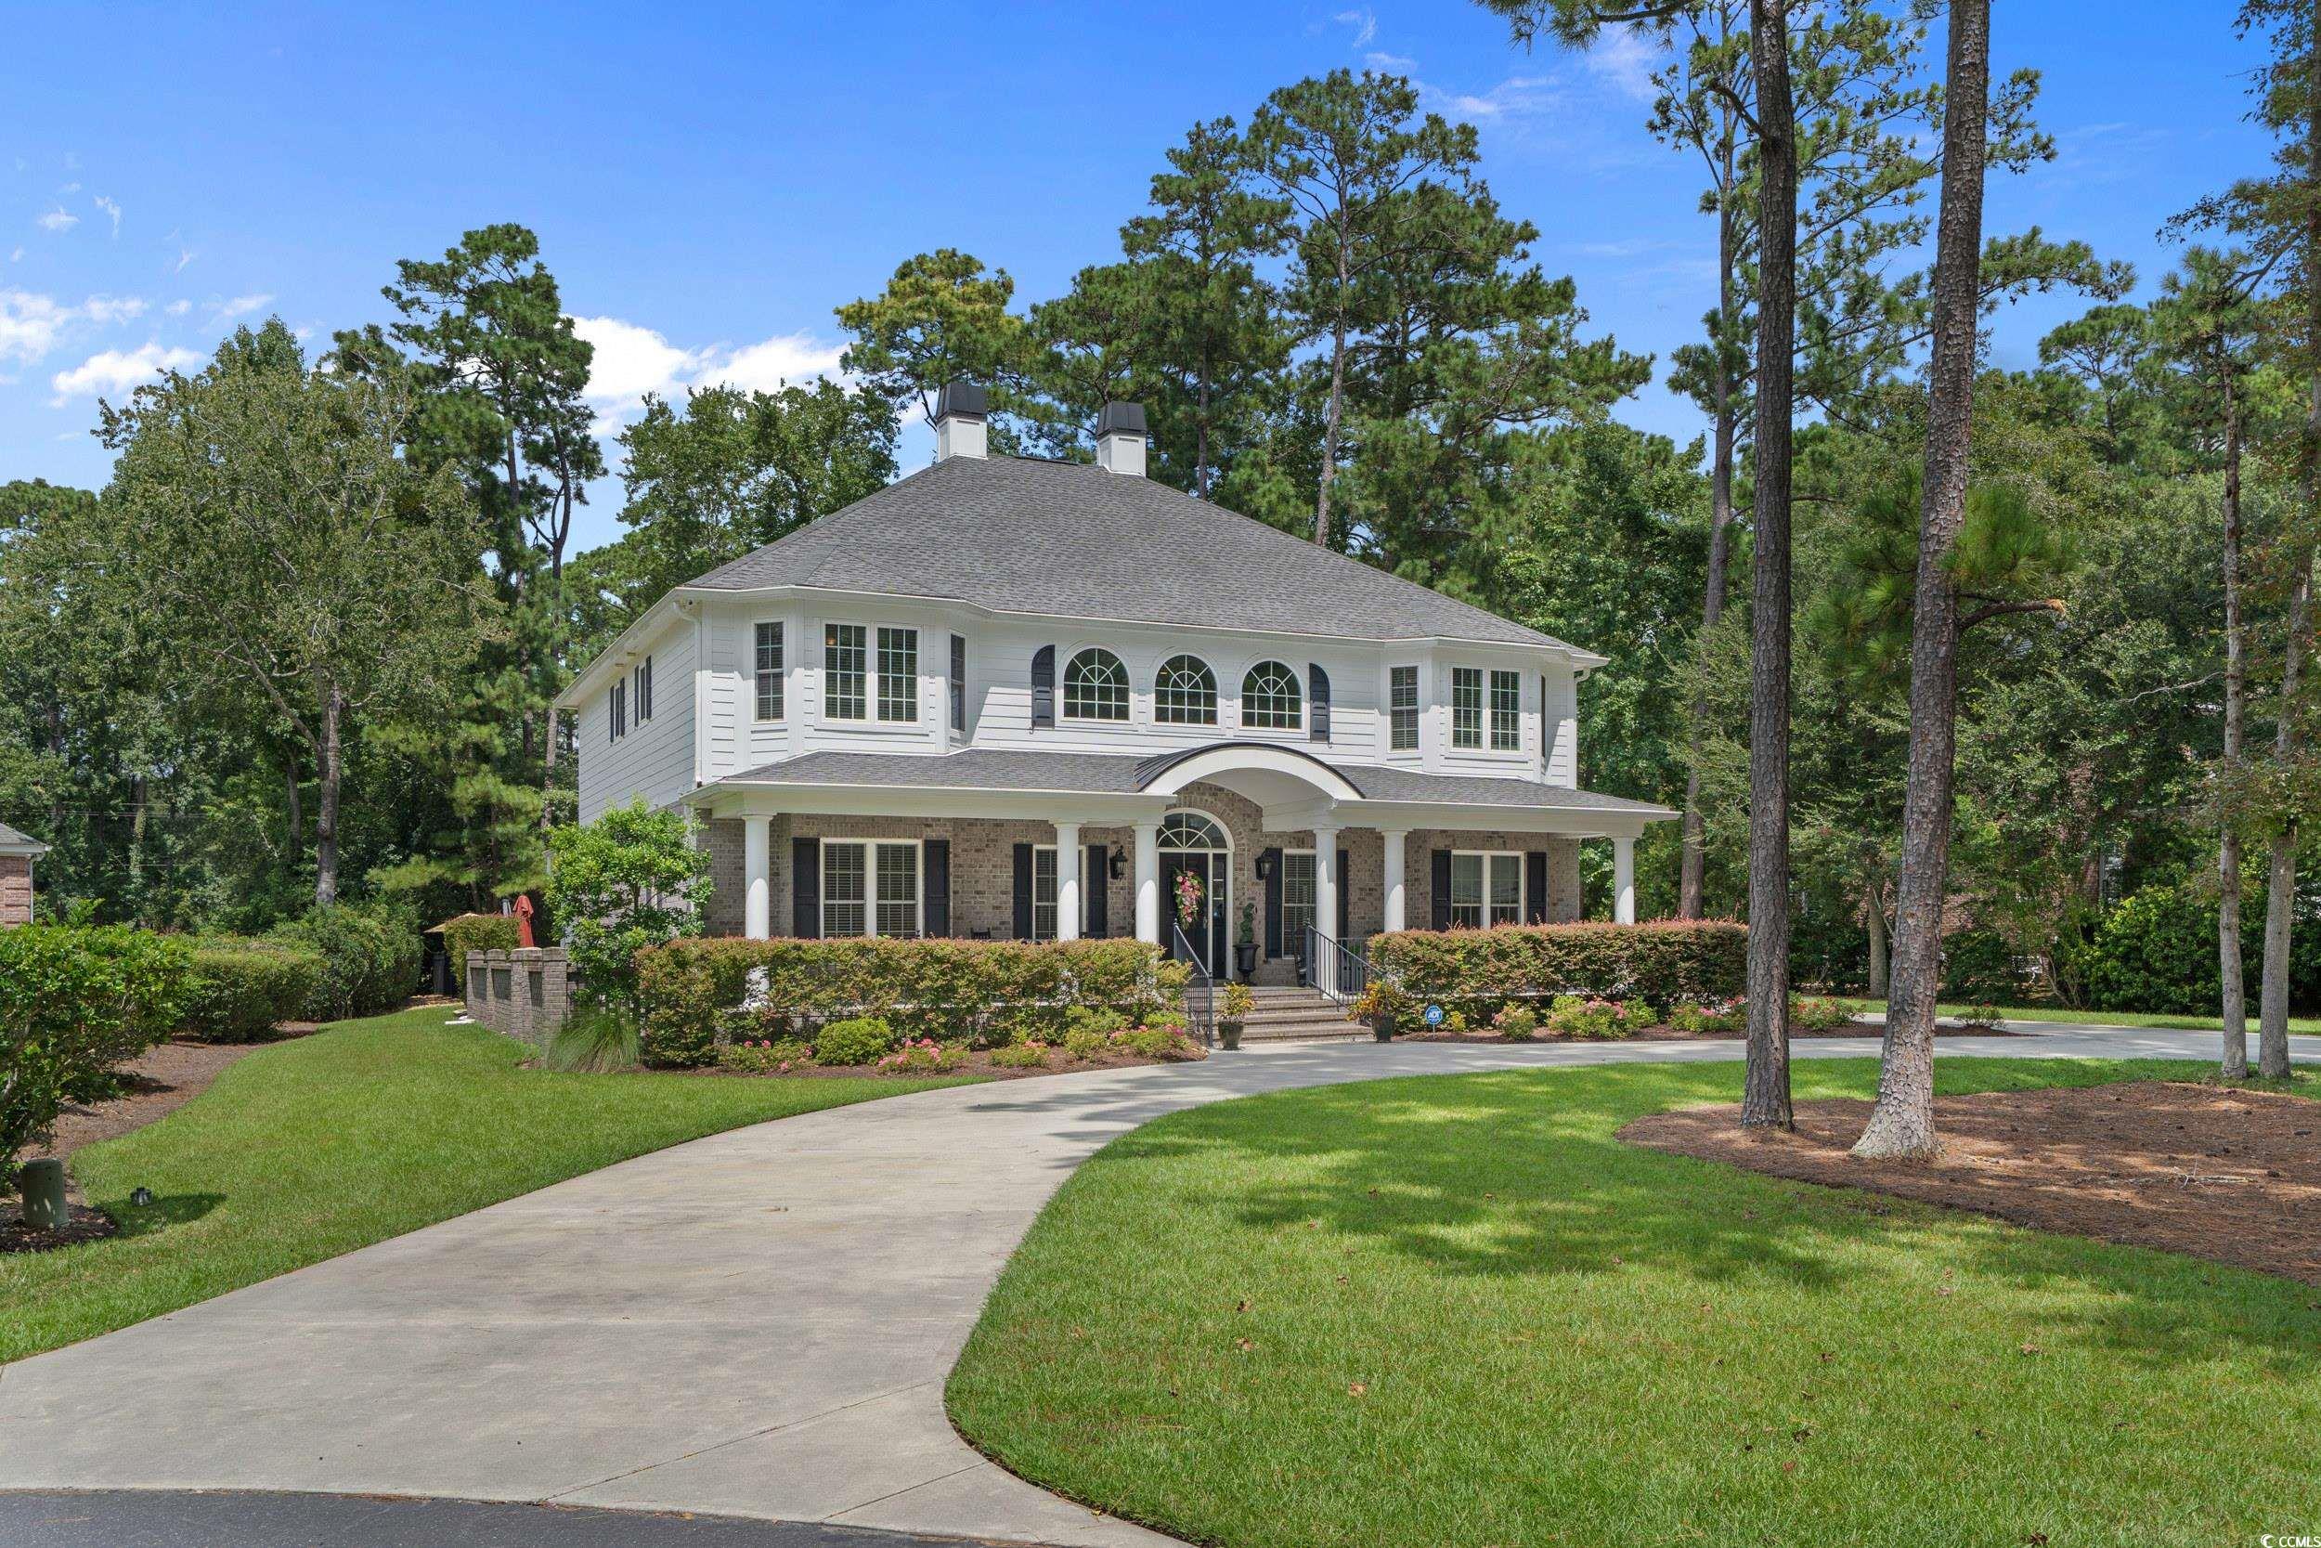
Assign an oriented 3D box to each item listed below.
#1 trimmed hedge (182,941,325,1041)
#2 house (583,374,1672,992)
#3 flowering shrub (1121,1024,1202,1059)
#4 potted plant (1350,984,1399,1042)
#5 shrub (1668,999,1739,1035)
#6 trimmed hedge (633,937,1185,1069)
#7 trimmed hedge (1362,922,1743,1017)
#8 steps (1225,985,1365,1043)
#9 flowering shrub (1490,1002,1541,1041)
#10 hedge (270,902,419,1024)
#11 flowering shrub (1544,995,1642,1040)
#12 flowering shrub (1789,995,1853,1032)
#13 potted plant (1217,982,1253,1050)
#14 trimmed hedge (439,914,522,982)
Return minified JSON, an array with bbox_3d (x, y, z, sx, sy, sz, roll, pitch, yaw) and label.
[{"bbox_3d":[-14.050,3.340,27.000,1.800,1.430,2.600,1,-3,-15],"label":"trimmed hedge"},{"bbox_3d":[-1.700,-1.500,32.400,16.400,12.000,14.300,2,-4,-26],"label":"house"},{"bbox_3d":[0.000,3.590,23.300,1.000,0.430,0.800,1,-3,-24],"label":"flowering shrub"},{"bbox_3d":[3.196,3.572,26.000,0.680,0.840,0.640,0,-4,0],"label":"potted plant"},{"bbox_3d":[8.700,3.849,27.700,1.200,0.580,0.950,2,-4,-26],"label":"shrub"},{"bbox_3d":[-3.180,2.950,23.000,7.100,1.500,1.050,2,-4,-26],"label":"trimmed hedge"},{"bbox_3d":[6.450,3.170,27.500,7.100,1.520,1.150,1,-3,-24],"label":"trimmed hedge"},{"bbox_3d":[1.680,3.530,25.500,2.400,0.800,1.350,1,-3,-24],"label":"steps"},{"bbox_3d":[5.391,3.765,26.400,0.720,0.580,0.660,0,-4,0],"label":"flowering shrub"},{"bbox_3d":[-15.300,3.470,32.500,2.300,2.050,3.400,1,-3,-15],"label":"hedge"},{"bbox_3d":[6.580,3.700,26.500,1.300,0.640,0.950,1,-3,-24],"label":"flowering shrub"},{"bbox_3d":[10.612,3.876,28.100,1.100,0.580,0.950,2,-4,-26],"label":"flowering shrub"},{"bbox_3d":[1.055,3.390,24.400,0.480,0.940,0.480,0,-3,0],"label":"potted plant"},{"bbox_3d":[-14.416,4.044,37.000,1.800,2.100,1.600,2,-4,-26],"label":"trimmed hedge"}]

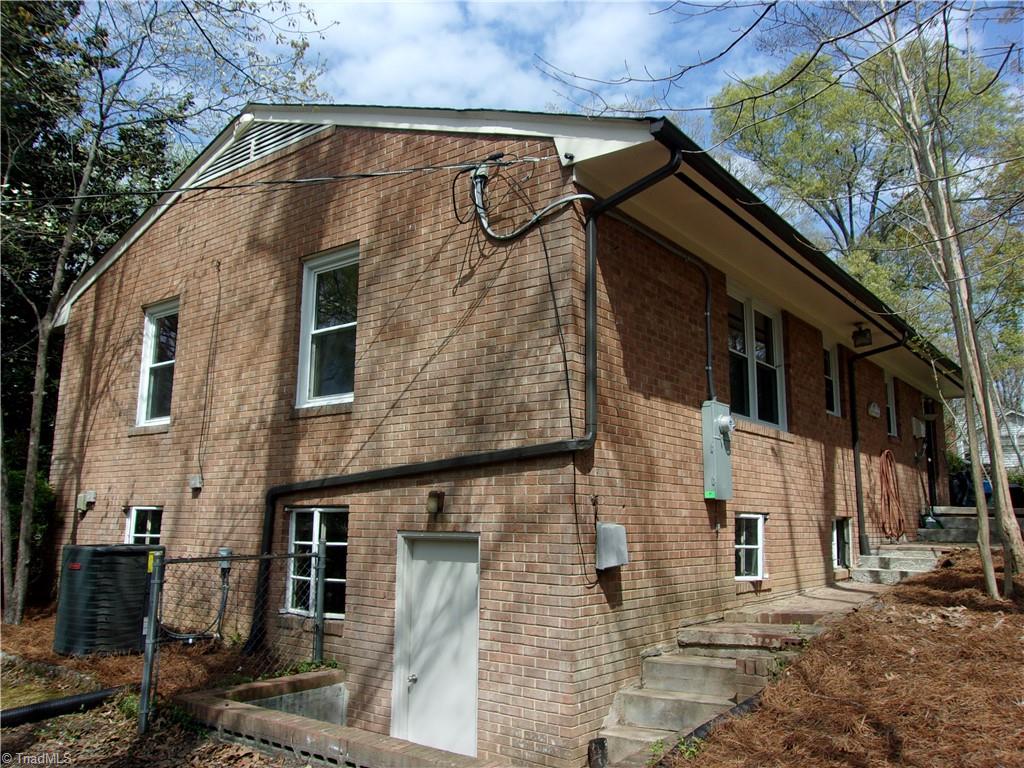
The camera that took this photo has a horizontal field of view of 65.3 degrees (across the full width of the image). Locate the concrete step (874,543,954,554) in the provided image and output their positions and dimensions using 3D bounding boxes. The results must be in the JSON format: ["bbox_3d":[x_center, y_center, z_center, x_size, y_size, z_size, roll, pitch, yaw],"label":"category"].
[{"bbox_3d":[5.513,2.314,11.027,0.940,0.145,0.370,-7,-13,38],"label":"concrete step"}]

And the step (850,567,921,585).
[{"bbox_3d":[4.925,2.486,10.307,0.900,0.165,0.380,-7,-13,38],"label":"step"}]

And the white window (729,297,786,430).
[{"bbox_3d":[2.608,-0.227,8.636,0.120,1.360,1.680,-7,-13,38],"label":"white window"}]

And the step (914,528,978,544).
[{"bbox_3d":[7.203,2.471,12.993,1.050,0.200,0.350,-7,-12,38],"label":"step"}]

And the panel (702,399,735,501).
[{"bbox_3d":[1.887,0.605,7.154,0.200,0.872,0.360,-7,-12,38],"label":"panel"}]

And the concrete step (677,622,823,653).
[{"bbox_3d":[1.953,2.023,6.389,0.970,0.135,0.780,-7,-12,38],"label":"concrete step"}]

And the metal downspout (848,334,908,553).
[{"bbox_3d":[4.917,0.841,10.534,0.760,2.830,0.120,-7,-12,38],"label":"metal downspout"}]

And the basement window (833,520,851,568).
[{"bbox_3d":[4.208,2.058,10.319,0.120,0.625,0.890,-7,-13,38],"label":"basement window"}]

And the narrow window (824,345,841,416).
[{"bbox_3d":[4.102,-0.059,10.348,0.100,0.920,0.670,-7,-12,38],"label":"narrow window"}]

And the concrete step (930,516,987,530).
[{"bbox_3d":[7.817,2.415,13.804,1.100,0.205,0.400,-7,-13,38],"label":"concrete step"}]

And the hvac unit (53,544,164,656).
[{"bbox_3d":[-3.757,1.996,7.474,0.720,0.935,0.700,-7,-12,38],"label":"hvac unit"}]

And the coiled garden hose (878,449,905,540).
[{"bbox_3d":[5.771,1.673,12.123,0.180,1.330,0.720,-7,-12,37],"label":"coiled garden hose"}]

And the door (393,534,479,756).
[{"bbox_3d":[-0.561,2.199,6.143,0.900,2.050,0.120,-7,-13,38],"label":"door"}]

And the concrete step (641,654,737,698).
[{"bbox_3d":[1.399,2.161,5.956,0.720,0.205,0.360,-7,-13,38],"label":"concrete step"}]

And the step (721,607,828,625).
[{"bbox_3d":[2.347,2.025,6.927,0.930,0.095,0.400,-7,-12,38],"label":"step"}]

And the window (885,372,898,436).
[{"bbox_3d":[6.167,0.371,13.125,0.110,0.970,0.730,-7,-13,38],"label":"window"}]

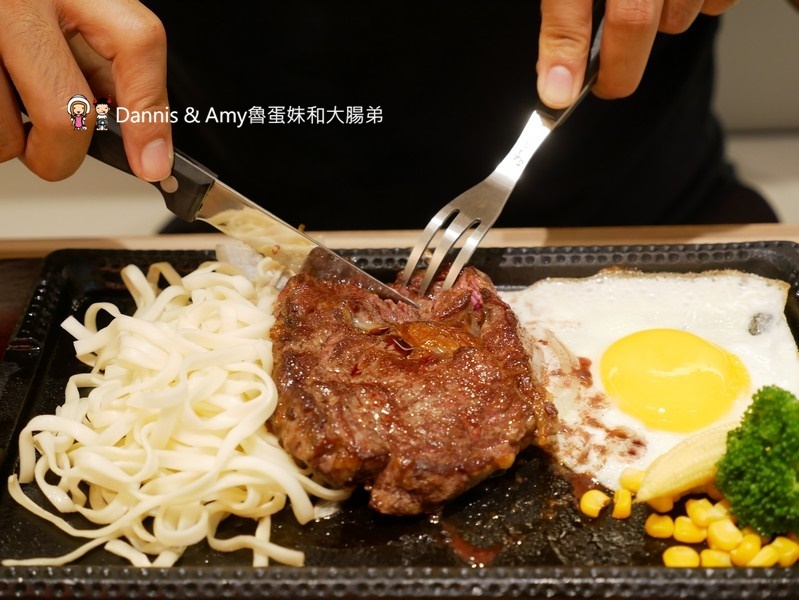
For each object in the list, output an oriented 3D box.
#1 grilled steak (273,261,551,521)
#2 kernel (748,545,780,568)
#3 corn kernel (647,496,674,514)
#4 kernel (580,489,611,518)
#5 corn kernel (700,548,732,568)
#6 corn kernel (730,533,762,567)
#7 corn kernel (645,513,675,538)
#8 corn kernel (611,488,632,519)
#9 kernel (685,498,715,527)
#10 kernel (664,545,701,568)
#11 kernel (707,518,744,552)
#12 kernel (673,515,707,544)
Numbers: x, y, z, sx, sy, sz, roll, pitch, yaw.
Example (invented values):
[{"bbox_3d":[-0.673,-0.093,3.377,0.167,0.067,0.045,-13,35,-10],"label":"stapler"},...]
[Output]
[{"bbox_3d":[0.003,0.028,0.479,0.098,0.027,0.110,0,37,0],"label":"grilled steak"},{"bbox_3d":[0.112,0.080,0.425,0.007,0.007,0.011,27,45,31],"label":"kernel"},{"bbox_3d":[0.084,0.065,0.445,0.009,0.007,0.009,0,37,0],"label":"corn kernel"},{"bbox_3d":[0.063,0.065,0.445,0.009,0.007,0.010,0,37,0],"label":"kernel"},{"bbox_3d":[0.097,0.080,0.425,0.010,0.007,0.009,0,37,0],"label":"corn kernel"},{"bbox_3d":[0.107,0.077,0.427,0.008,0.008,0.011,19,41,24],"label":"corn kernel"},{"bbox_3d":[0.082,0.071,0.437,0.009,0.007,0.009,0,37,0],"label":"corn kernel"},{"bbox_3d":[0.071,0.066,0.445,0.006,0.008,0.010,0,37,0],"label":"corn kernel"},{"bbox_3d":[0.095,0.067,0.439,0.009,0.008,0.009,0,37,0],"label":"kernel"},{"bbox_3d":[0.087,0.080,0.426,0.011,0.008,0.009,0,37,0],"label":"kernel"},{"bbox_3d":[0.101,0.073,0.428,0.011,0.008,0.009,0,37,0],"label":"kernel"},{"bbox_3d":[0.091,0.072,0.436,0.010,0.007,0.009,0,37,0],"label":"kernel"}]

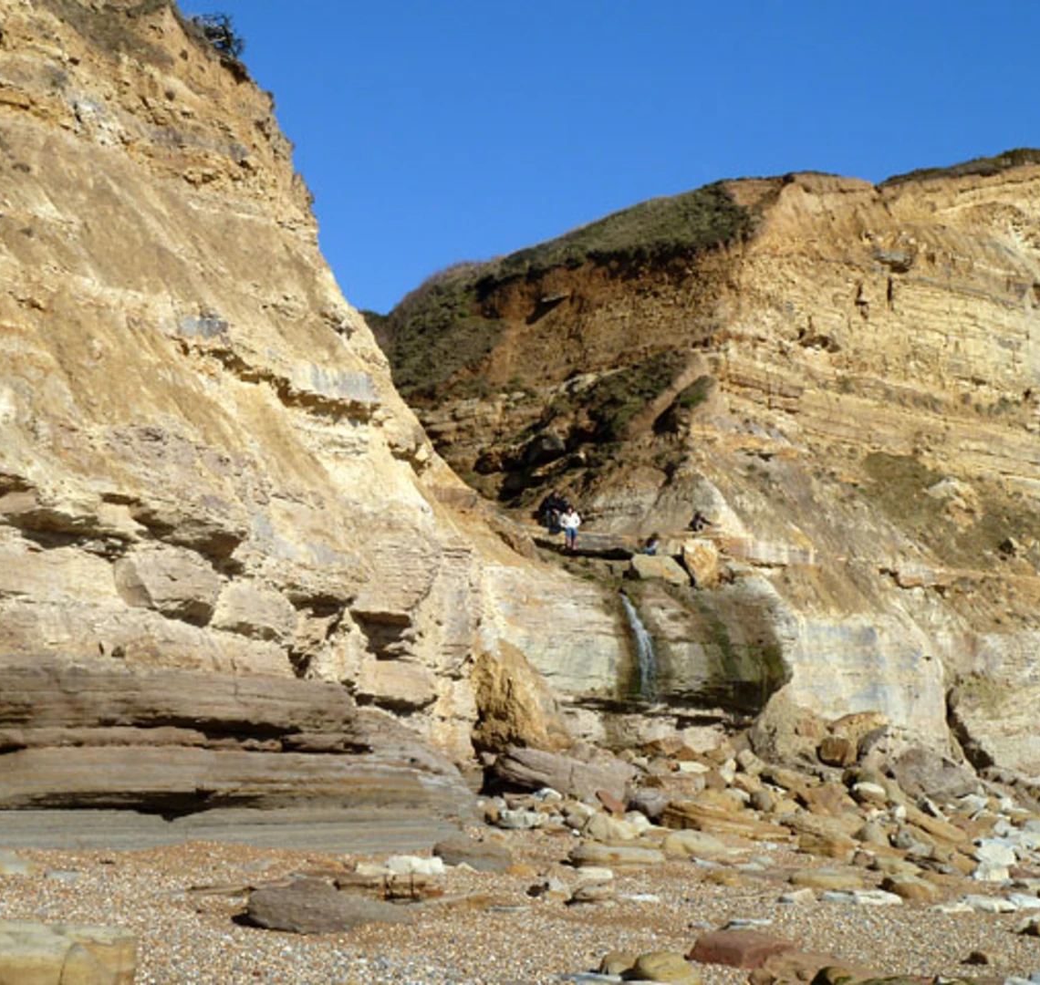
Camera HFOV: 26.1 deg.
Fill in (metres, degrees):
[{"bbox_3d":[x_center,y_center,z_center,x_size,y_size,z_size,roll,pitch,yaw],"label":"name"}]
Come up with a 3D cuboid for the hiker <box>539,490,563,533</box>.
[{"bbox_3d":[0.853,0.536,60.000,0.660,1.130,0.750,2,-6,-14],"label":"hiker"}]

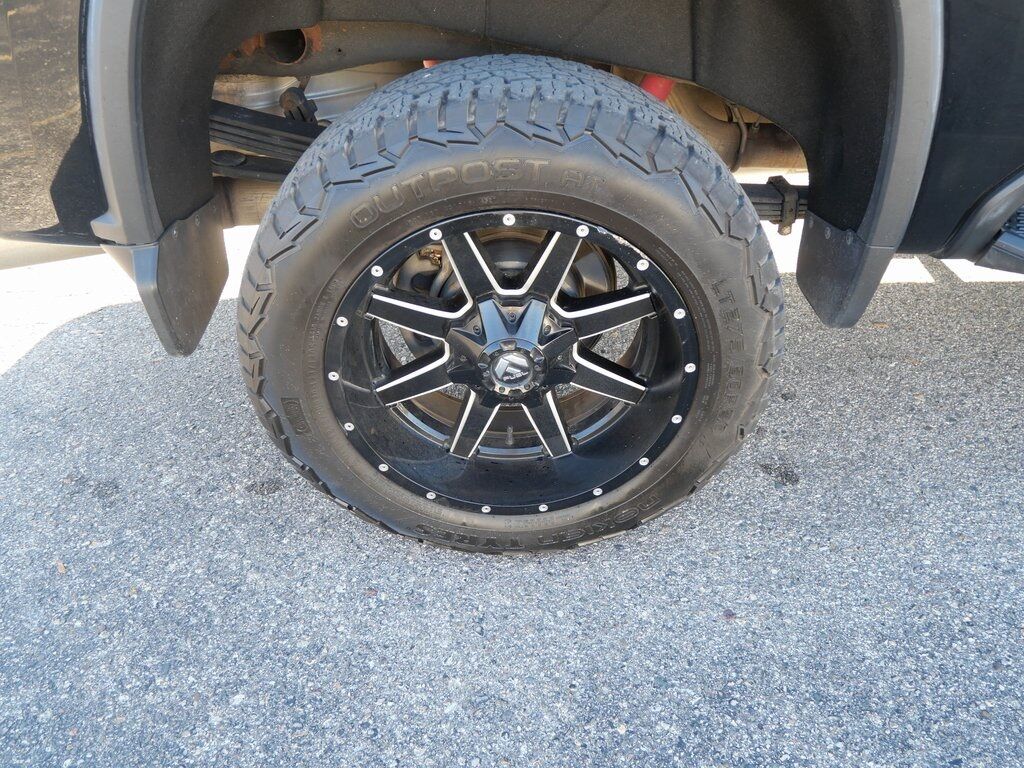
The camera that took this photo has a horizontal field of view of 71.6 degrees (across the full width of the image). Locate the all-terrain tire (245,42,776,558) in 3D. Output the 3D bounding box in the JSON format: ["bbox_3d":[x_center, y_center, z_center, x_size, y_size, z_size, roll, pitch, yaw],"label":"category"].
[{"bbox_3d":[-0.001,-0.082,1.167,0.835,0.825,0.282,0,36,-1],"label":"all-terrain tire"}]

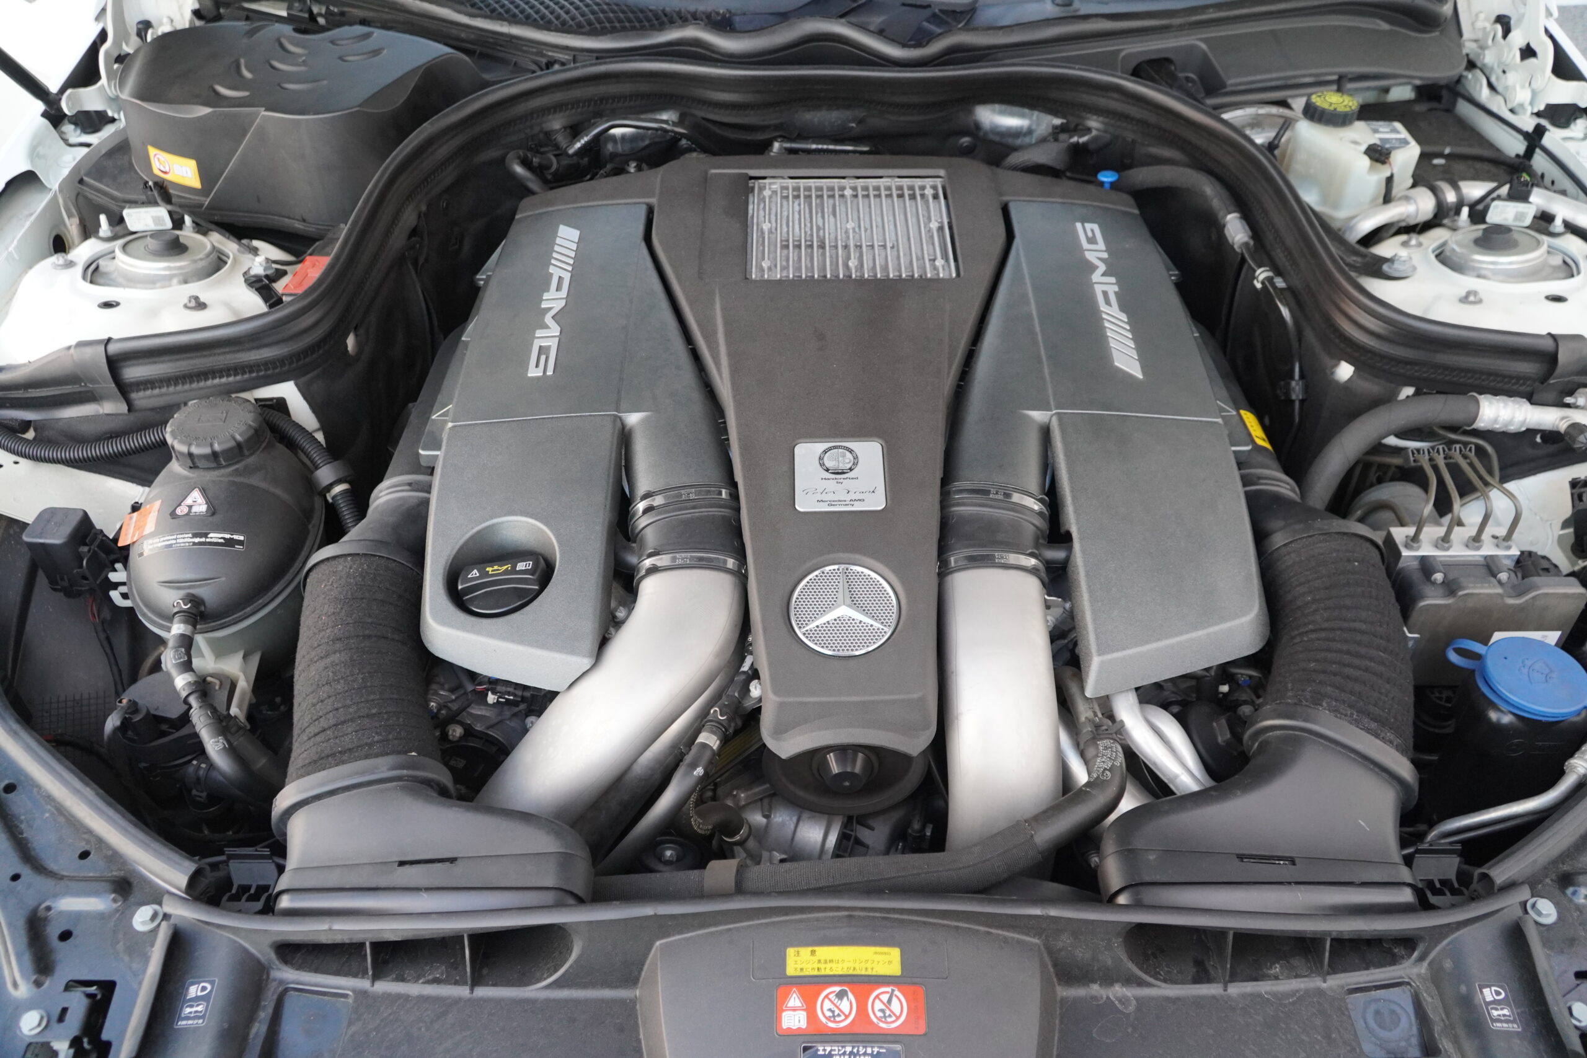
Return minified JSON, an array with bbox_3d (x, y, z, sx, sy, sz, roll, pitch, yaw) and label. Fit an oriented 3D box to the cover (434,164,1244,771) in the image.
[{"bbox_3d":[0.034,-0.088,0.920,0.573,0.170,0.575,0,42,0],"label":"cover"}]

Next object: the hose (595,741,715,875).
[{"bbox_3d":[-0.096,0.192,0.822,0.088,0.085,0.085,0,42,0],"label":"hose"}]

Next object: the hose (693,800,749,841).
[{"bbox_3d":[-0.056,0.214,0.868,0.044,0.036,0.040,0,42,0],"label":"hose"}]

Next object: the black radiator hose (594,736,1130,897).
[{"bbox_3d":[0.046,0.186,0.787,0.352,0.070,0.140,0,42,0],"label":"black radiator hose"}]

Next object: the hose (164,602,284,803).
[{"bbox_3d":[-0.388,0.126,0.820,0.105,0.145,0.100,0,42,0],"label":"hose"}]

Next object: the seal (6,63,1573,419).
[{"bbox_3d":[0.000,-0.254,1.022,1.220,0.150,0.400,0,42,0],"label":"seal"}]

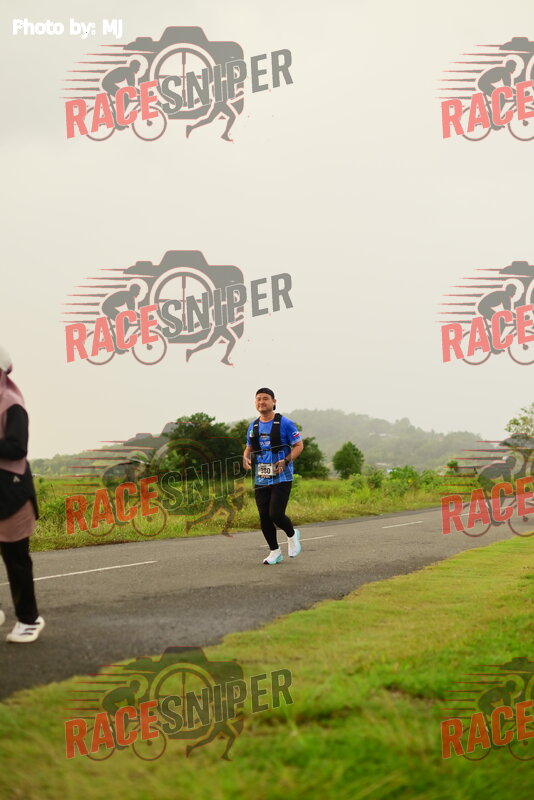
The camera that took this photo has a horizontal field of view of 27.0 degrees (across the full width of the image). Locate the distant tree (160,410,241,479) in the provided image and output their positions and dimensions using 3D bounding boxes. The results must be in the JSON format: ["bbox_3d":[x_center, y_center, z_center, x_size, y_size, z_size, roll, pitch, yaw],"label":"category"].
[{"bbox_3d":[-4.285,3.138,75.000,5.400,4.500,4.800,0,-4,0],"label":"distant tree"}]

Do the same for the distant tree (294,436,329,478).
[{"bbox_3d":[3.440,4.590,88.000,2.850,3.480,2.850,0,-4,0],"label":"distant tree"}]

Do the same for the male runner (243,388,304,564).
[{"bbox_3d":[0.061,0.723,10.500,0.550,1.660,0.500,-2,-4,25],"label":"male runner"}]

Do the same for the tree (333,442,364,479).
[{"bbox_3d":[6.450,4.830,88.000,2.530,3.010,2.530,0,-4,0],"label":"tree"}]

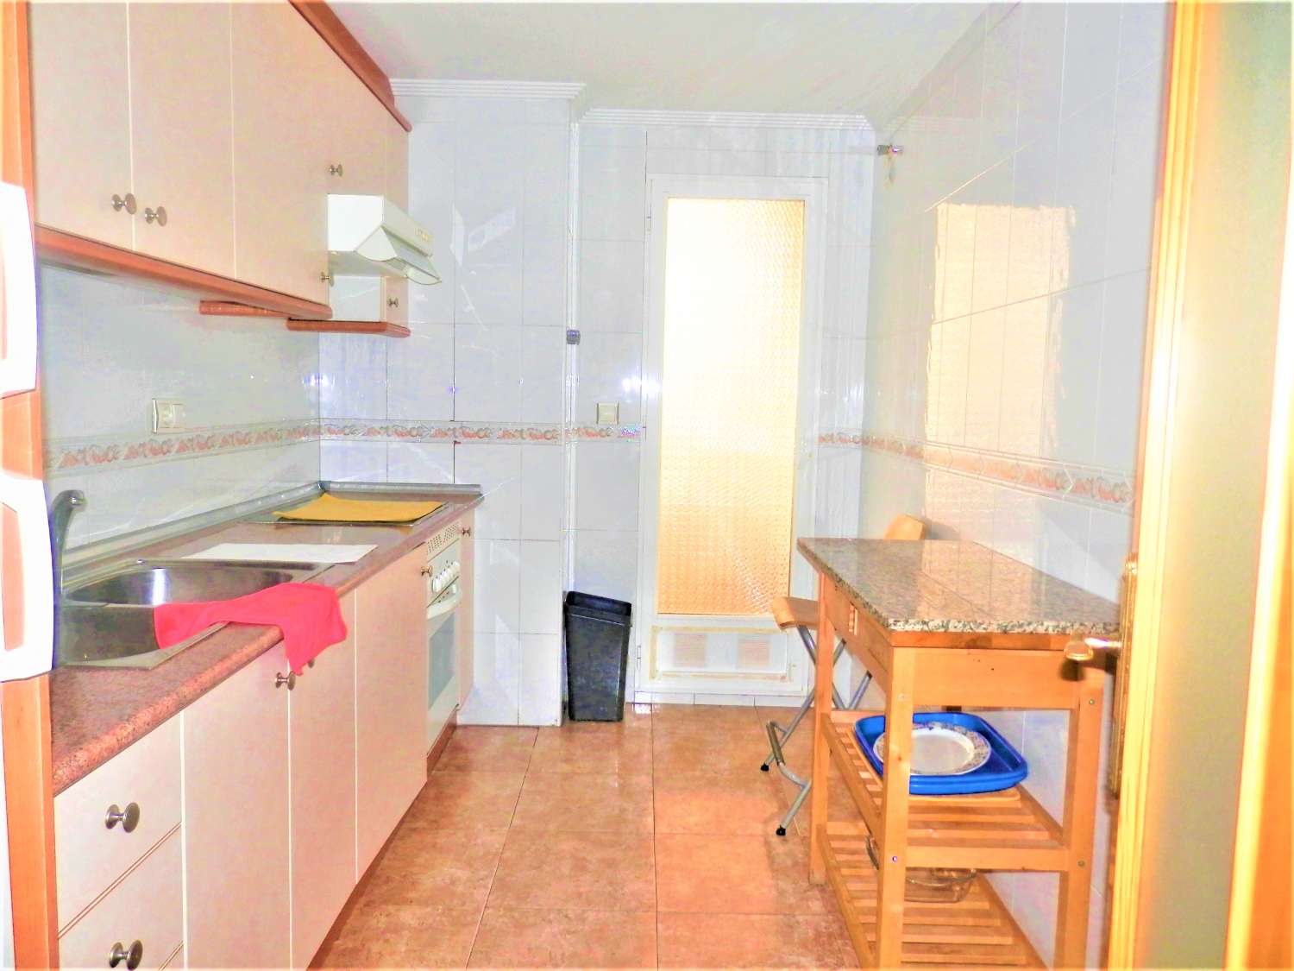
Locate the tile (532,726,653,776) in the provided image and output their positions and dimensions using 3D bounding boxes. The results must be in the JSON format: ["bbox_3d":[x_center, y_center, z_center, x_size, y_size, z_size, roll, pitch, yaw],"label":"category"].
[{"bbox_3d":[-0.191,0.939,3.311,0.421,0.010,0.419,1,5,0],"label":"tile"}]

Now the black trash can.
[{"bbox_3d":[-0.189,0.678,3.703,0.246,0.460,0.212,1,5,0],"label":"black trash can"}]

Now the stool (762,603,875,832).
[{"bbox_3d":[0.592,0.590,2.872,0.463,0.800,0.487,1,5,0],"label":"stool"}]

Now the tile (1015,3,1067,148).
[{"bbox_3d":[0.897,-0.970,2.120,0.012,0.361,0.250,1,5,0],"label":"tile"}]

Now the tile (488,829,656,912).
[{"bbox_3d":[-0.191,1.043,2.537,0.430,0.010,0.418,1,6,0],"label":"tile"}]

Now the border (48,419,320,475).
[{"bbox_3d":[-1.195,-0.128,2.642,0.010,0.080,1.567,1,5,0],"label":"border"}]

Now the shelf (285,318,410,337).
[{"bbox_3d":[-1.043,-0.548,3.286,0.339,0.040,0.352,1,5,0],"label":"shelf"}]

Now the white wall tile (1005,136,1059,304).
[{"bbox_3d":[0.900,-0.619,2.175,0.010,0.365,0.250,1,5,0],"label":"white wall tile"}]

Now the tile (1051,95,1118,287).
[{"bbox_3d":[0.901,-0.595,1.926,0.010,0.365,0.250,1,5,0],"label":"tile"}]

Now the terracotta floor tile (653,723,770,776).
[{"bbox_3d":[0.235,0.972,3.373,0.430,0.010,0.418,1,6,0],"label":"terracotta floor tile"}]

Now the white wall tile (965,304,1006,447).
[{"bbox_3d":[0.880,-0.271,2.422,0.012,0.363,0.249,1,5,0],"label":"white wall tile"}]

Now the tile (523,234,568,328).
[{"bbox_3d":[-0.375,-0.765,3.429,0.157,0.359,0.010,1,6,0],"label":"tile"}]

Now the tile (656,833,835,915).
[{"bbox_3d":[0.234,1.035,2.499,0.425,0.012,0.426,1,5,0],"label":"tile"}]

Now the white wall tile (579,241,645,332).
[{"bbox_3d":[-0.138,-0.782,3.693,0.250,0.357,0.012,1,5,0],"label":"white wall tile"}]

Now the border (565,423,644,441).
[{"bbox_3d":[-0.163,-0.212,3.745,0.279,0.076,0.012,1,5,0],"label":"border"}]

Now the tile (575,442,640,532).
[{"bbox_3d":[-0.161,0.004,3.727,0.256,0.355,0.010,1,5,0],"label":"tile"}]

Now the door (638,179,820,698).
[{"bbox_3d":[0.330,-0.170,3.790,0.711,2.094,0.050,1,6,0],"label":"door"}]

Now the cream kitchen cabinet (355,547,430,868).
[{"bbox_3d":[-0.926,0.510,2.353,0.581,0.698,0.588,1,5,0],"label":"cream kitchen cabinet"}]

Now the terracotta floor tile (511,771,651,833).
[{"bbox_3d":[-0.189,1.003,2.962,0.425,0.010,0.428,1,5,0],"label":"terracotta floor tile"}]

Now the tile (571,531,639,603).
[{"bbox_3d":[-0.162,0.362,3.799,0.250,0.358,0.012,1,5,0],"label":"tile"}]

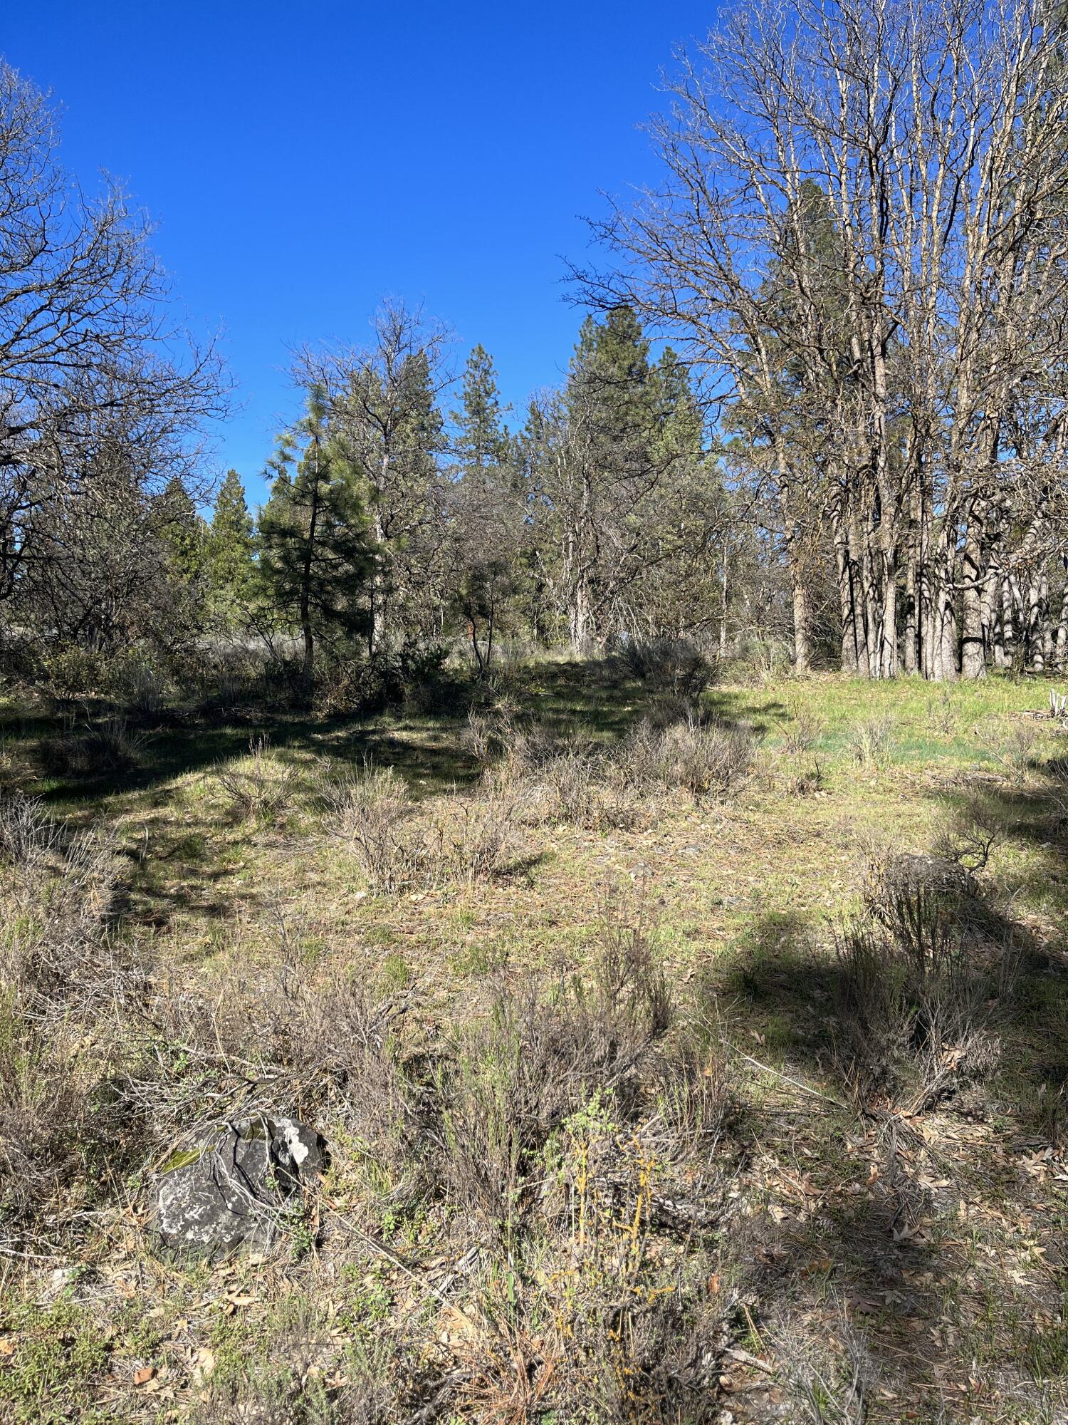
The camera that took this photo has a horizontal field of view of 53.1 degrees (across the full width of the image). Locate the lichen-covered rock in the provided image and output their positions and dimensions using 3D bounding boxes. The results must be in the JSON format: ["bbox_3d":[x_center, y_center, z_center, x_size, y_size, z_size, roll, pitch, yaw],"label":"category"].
[{"bbox_3d":[-0.740,1.178,2.680,0.400,0.220,0.360,0,5,0],"label":"lichen-covered rock"}]

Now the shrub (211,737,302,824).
[{"bbox_3d":[-2.058,0.497,7.900,0.630,0.600,0.600,0,5,0],"label":"shrub"}]

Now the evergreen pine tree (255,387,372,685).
[{"bbox_3d":[-4.599,-3.686,22.500,2.400,6.200,2.400,0,5,0],"label":"evergreen pine tree"}]

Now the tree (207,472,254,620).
[{"bbox_3d":[-10.731,-5.632,38.000,1.900,6.100,1.900,0,5,0],"label":"tree"}]

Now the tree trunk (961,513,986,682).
[{"bbox_3d":[10.902,-2.853,26.500,0.560,4.000,0.550,0,5,0],"label":"tree trunk"}]

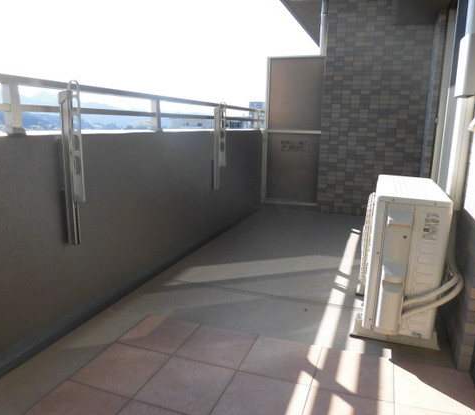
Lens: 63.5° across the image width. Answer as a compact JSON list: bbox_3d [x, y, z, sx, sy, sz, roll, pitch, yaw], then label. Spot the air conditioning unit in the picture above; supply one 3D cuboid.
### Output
[{"bbox_3d":[0.862,0.222,2.020,0.345,0.675,0.800,5,12,21],"label":"air conditioning unit"}]

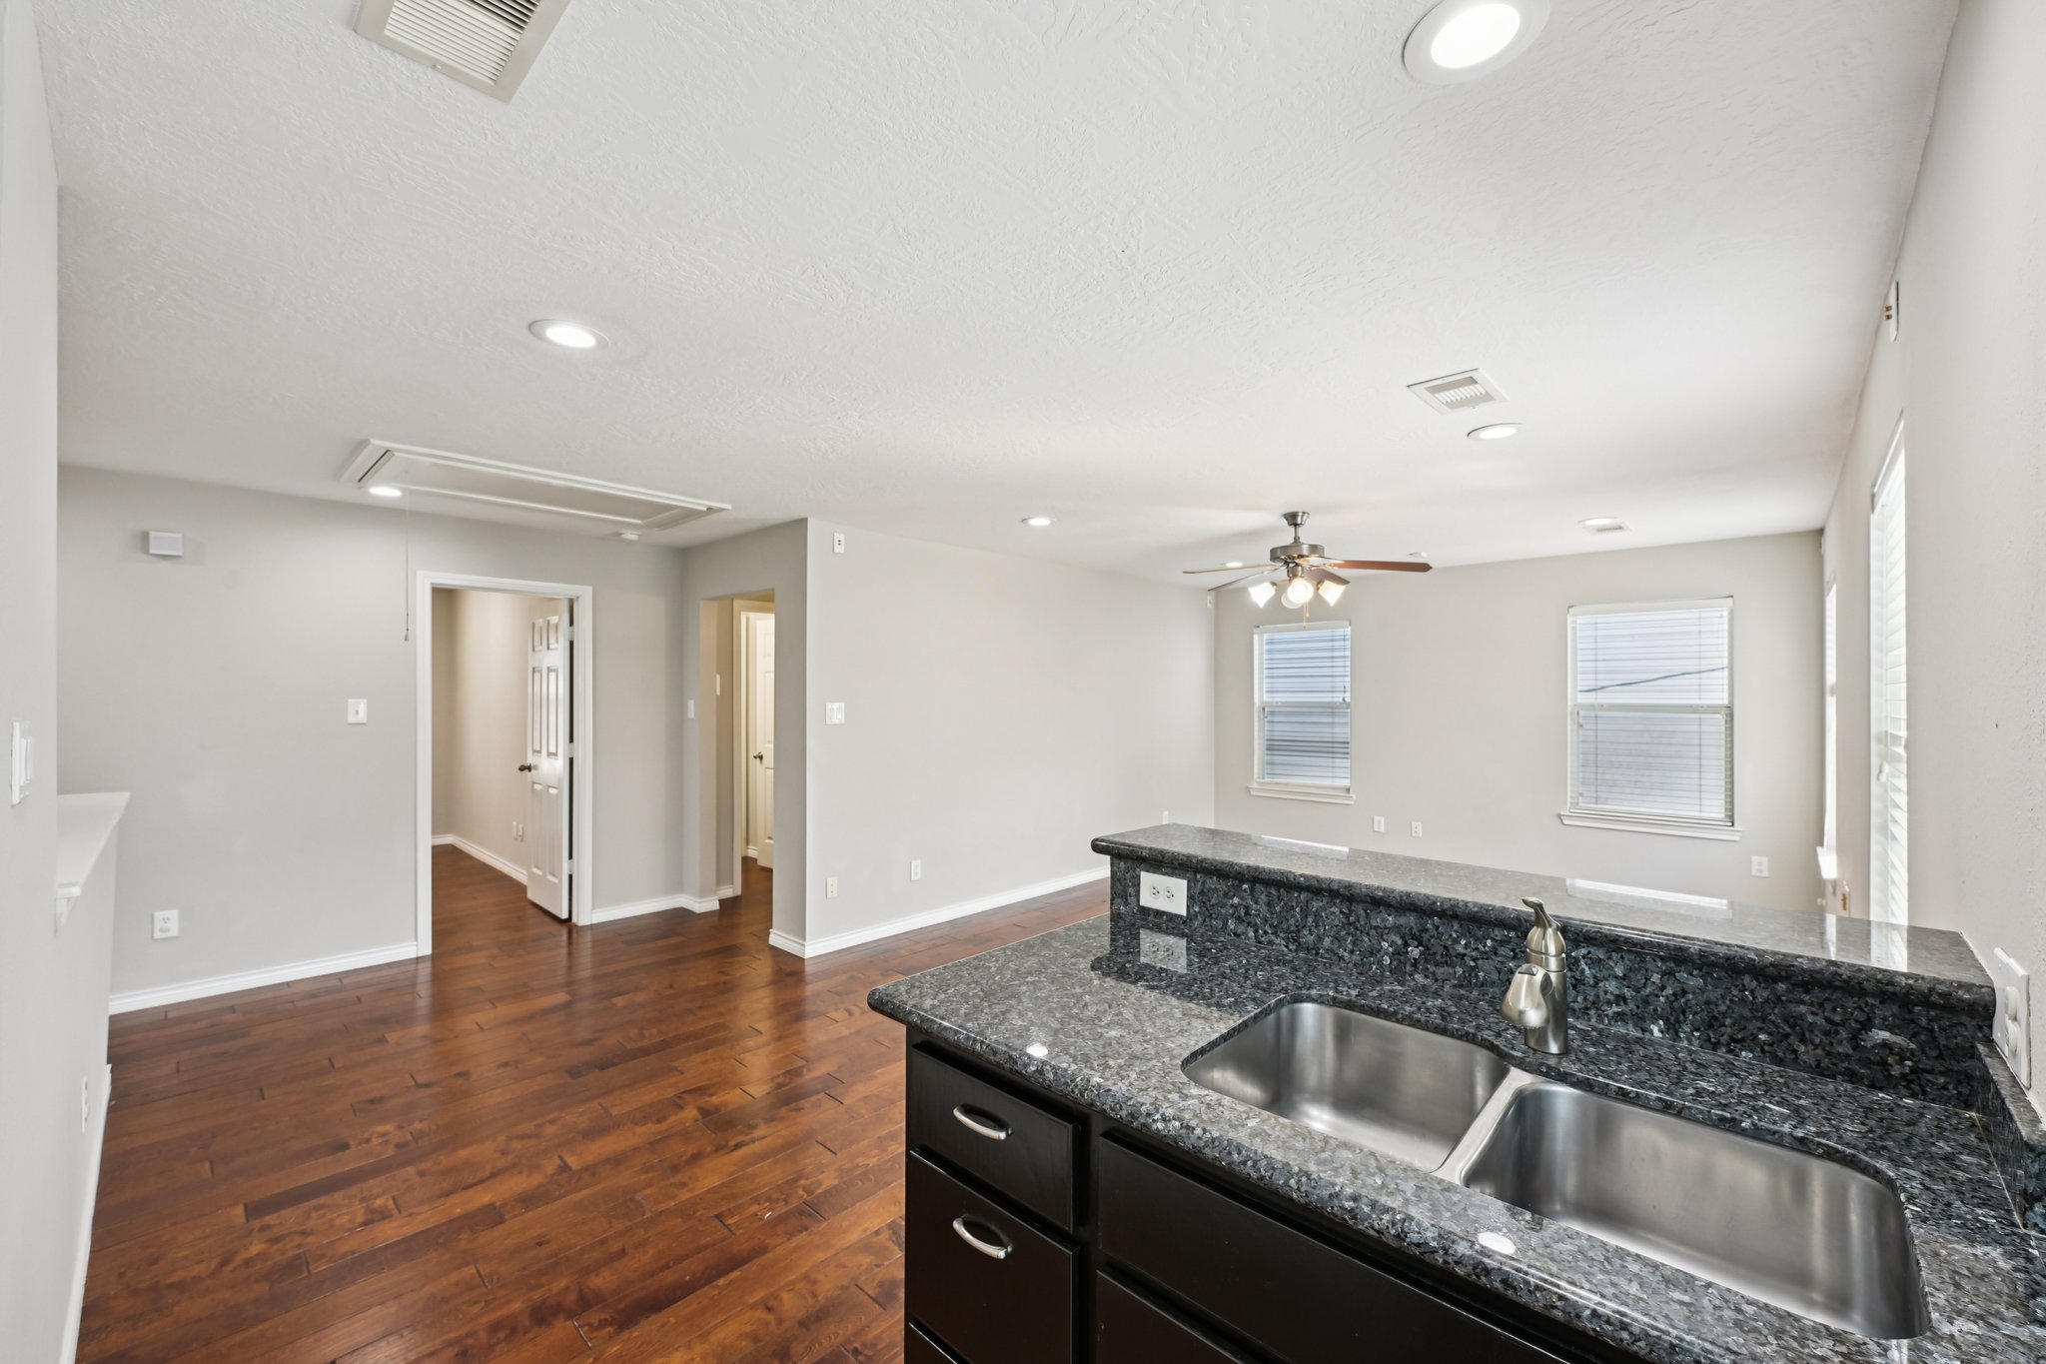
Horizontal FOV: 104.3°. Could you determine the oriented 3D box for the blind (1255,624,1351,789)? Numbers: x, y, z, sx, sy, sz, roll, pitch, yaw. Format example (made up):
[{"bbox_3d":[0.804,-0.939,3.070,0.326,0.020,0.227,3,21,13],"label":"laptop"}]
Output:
[{"bbox_3d":[2.449,0.204,7.013,0.866,1.443,0.050,0,-1,43],"label":"blind"}]

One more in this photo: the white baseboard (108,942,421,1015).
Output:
[{"bbox_3d":[-3.712,1.469,3.949,0.018,0.088,1.150,0,-1,43],"label":"white baseboard"}]

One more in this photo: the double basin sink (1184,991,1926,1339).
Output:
[{"bbox_3d":[0.622,0.675,1.039,0.745,0.215,0.465,0,-1,43],"label":"double basin sink"}]

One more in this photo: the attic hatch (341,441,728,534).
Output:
[{"bbox_3d":[-2.384,-0.929,3.987,0.895,0.045,1.492,0,-1,43],"label":"attic hatch"}]

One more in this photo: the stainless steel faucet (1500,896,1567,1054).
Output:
[{"bbox_3d":[0.745,0.440,1.155,0.057,0.233,0.215,0,-1,43],"label":"stainless steel faucet"}]

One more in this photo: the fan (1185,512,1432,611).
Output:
[{"bbox_3d":[1.522,-0.654,4.430,1.320,0.550,1.320,0,-1,43],"label":"fan"}]

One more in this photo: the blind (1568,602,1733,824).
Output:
[{"bbox_3d":[4.215,0.189,5.377,0.878,1.462,0.050,0,-1,43],"label":"blind"}]

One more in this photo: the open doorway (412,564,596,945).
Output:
[{"bbox_3d":[-3.059,0.459,4.736,0.130,2.122,0.892,0,-1,43],"label":"open doorway"}]

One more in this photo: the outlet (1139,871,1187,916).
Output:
[{"bbox_3d":[0.327,0.492,1.850,0.125,0.080,0.009,0,-1,43],"label":"outlet"}]

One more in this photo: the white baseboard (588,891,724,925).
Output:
[{"bbox_3d":[-2.385,1.483,5.186,0.280,0.090,0.690,0,-1,43],"label":"white baseboard"}]

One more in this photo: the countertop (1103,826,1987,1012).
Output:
[{"bbox_3d":[0.796,0.402,1.586,1.420,0.038,0.312,0,-1,43],"label":"countertop"}]

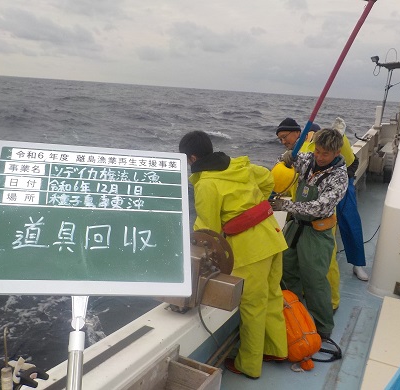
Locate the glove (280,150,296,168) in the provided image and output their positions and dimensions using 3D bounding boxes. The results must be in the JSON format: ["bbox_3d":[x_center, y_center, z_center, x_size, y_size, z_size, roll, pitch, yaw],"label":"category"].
[{"bbox_3d":[0.628,-0.252,3.198,0.100,0.130,0.110,13,16,36],"label":"glove"}]

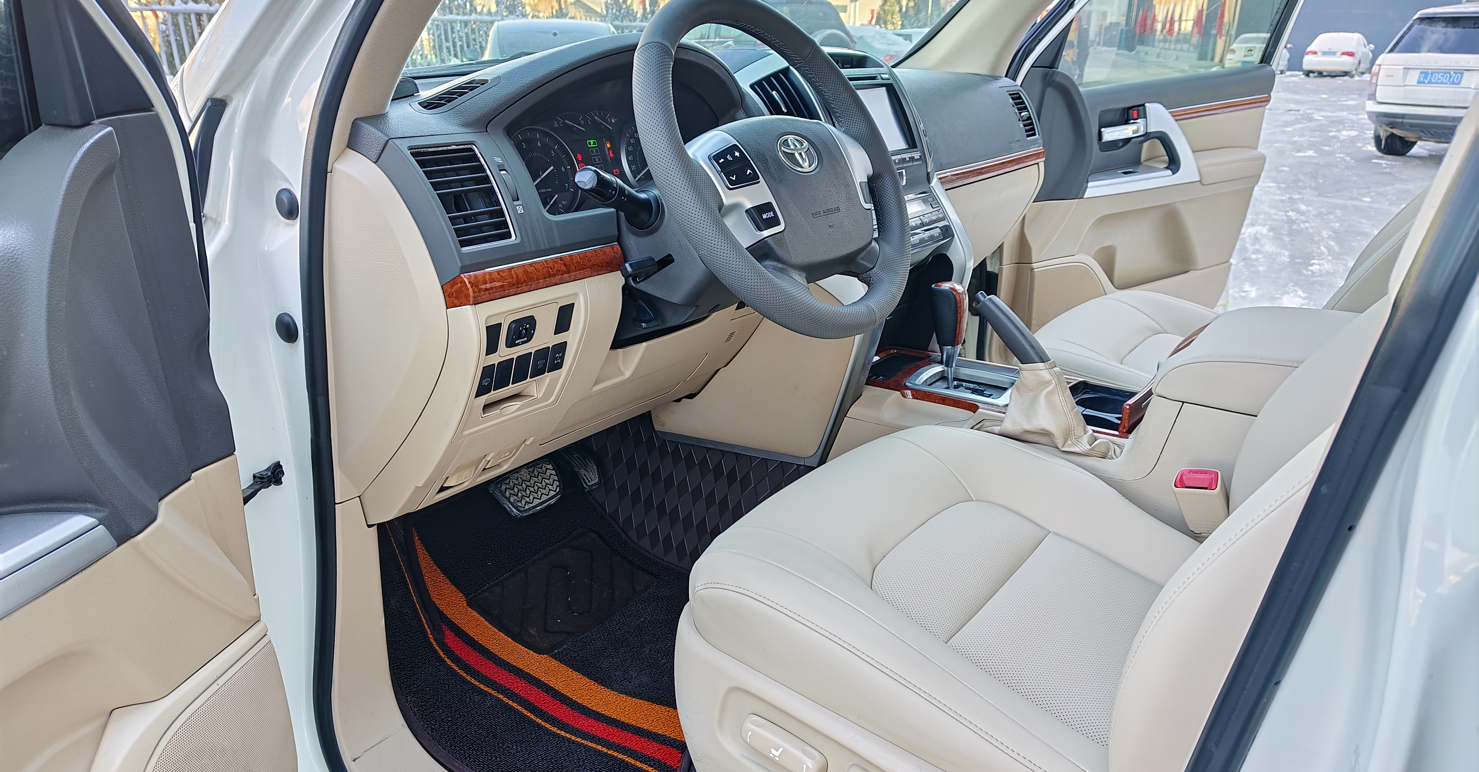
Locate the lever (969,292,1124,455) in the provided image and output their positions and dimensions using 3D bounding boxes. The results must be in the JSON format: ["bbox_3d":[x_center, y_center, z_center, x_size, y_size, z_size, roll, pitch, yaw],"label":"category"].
[{"bbox_3d":[0.367,-0.015,1.181,0.195,0.175,0.085,16,25,37],"label":"lever"}]

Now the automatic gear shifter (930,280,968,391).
[{"bbox_3d":[0.297,-0.070,1.355,0.060,0.160,0.055,16,25,37],"label":"automatic gear shifter"}]

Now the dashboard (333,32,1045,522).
[{"bbox_3d":[0.073,-0.284,1.493,0.520,0.490,1.470,16,25,37],"label":"dashboard"}]

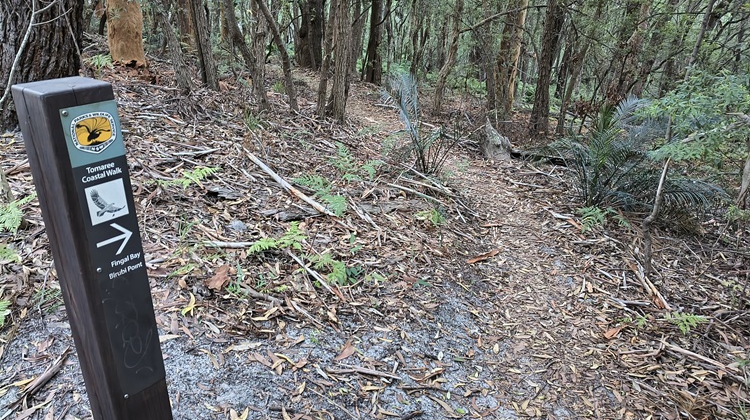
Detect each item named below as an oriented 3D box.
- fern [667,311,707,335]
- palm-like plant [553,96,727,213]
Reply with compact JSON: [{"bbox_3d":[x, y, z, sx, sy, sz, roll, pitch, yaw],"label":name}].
[{"bbox_3d":[1.472,0.531,2.650,0.190,0.080,0.150,12,24,30],"label":"fern"},{"bbox_3d":[2.039,-0.494,4.400,1.200,0.800,1.050,9,23,24],"label":"palm-like plant"}]

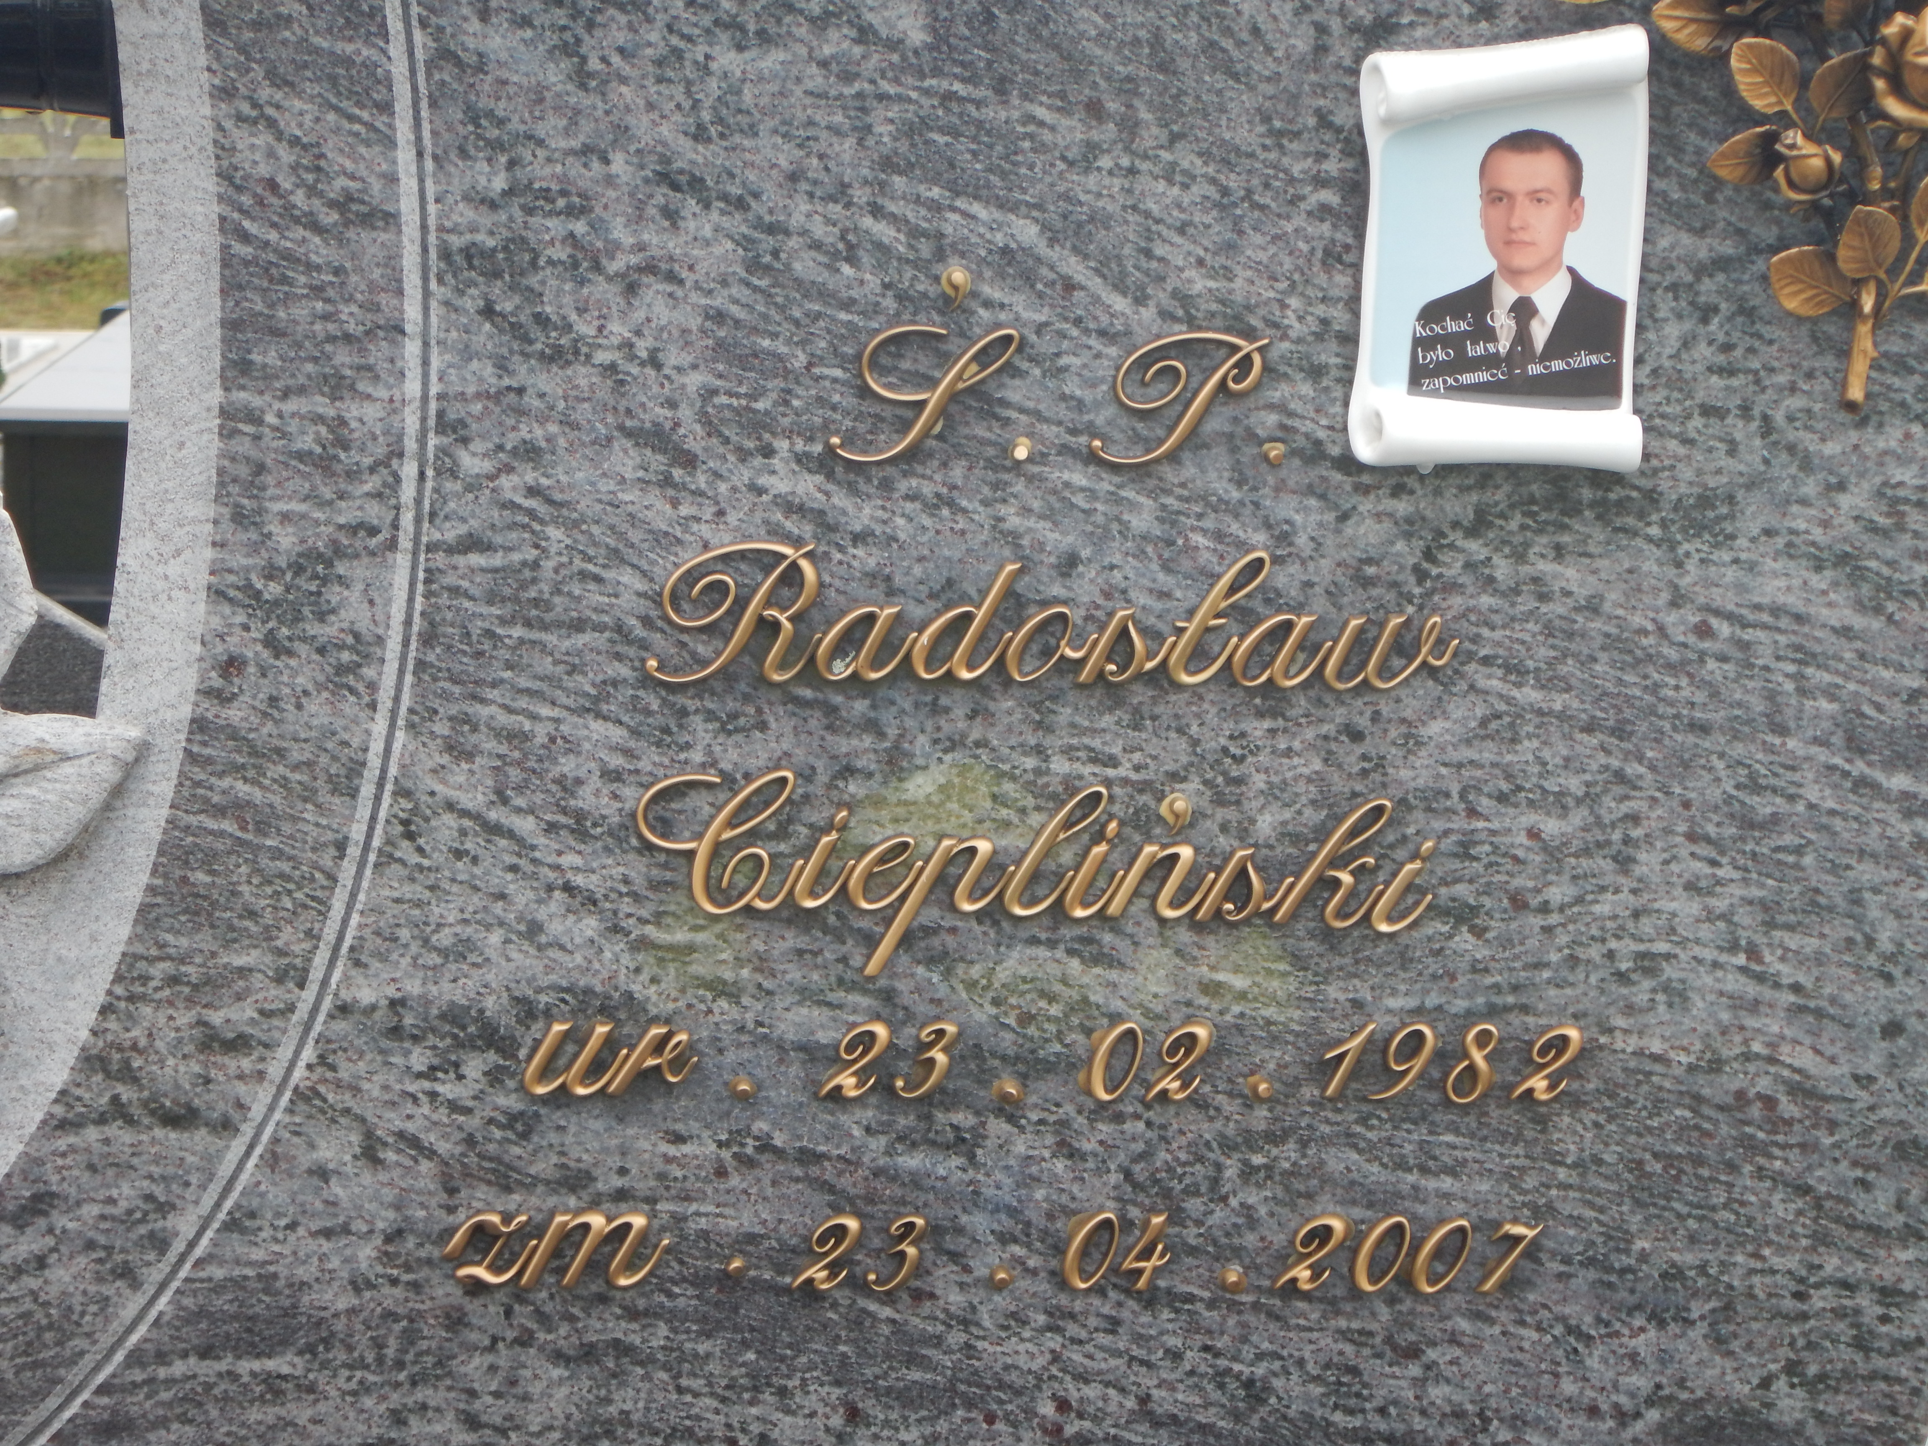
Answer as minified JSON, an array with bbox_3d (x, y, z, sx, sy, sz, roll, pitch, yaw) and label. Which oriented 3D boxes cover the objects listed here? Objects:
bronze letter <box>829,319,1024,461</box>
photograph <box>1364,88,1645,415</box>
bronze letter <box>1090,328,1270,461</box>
[{"bbox_3d":[-0.015,-0.122,2.474,0.071,0.050,0.008,2,10,5],"label":"bronze letter"},{"bbox_3d":[0.198,-0.172,2.444,0.099,0.116,0.014,2,10,5],"label":"photograph"},{"bbox_3d":[0.080,-0.120,2.466,0.065,0.047,0.008,2,10,5],"label":"bronze letter"}]

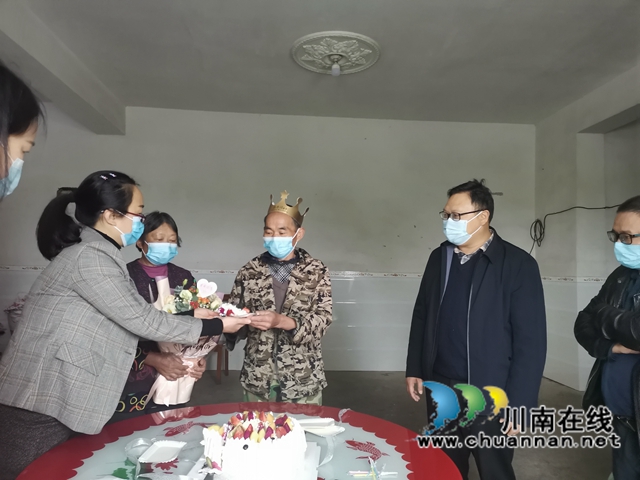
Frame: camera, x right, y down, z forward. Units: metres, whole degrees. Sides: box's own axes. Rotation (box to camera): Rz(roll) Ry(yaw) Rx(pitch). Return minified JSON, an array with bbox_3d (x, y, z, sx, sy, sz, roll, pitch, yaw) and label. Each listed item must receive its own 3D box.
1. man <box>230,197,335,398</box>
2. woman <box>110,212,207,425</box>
[{"bbox_3d":[-0.186,0.606,2.162,0.510,1.660,0.450,0,-3,22],"label":"man"},{"bbox_3d":[-0.728,0.645,2.109,0.490,1.555,0.410,2,-3,-22],"label":"woman"}]

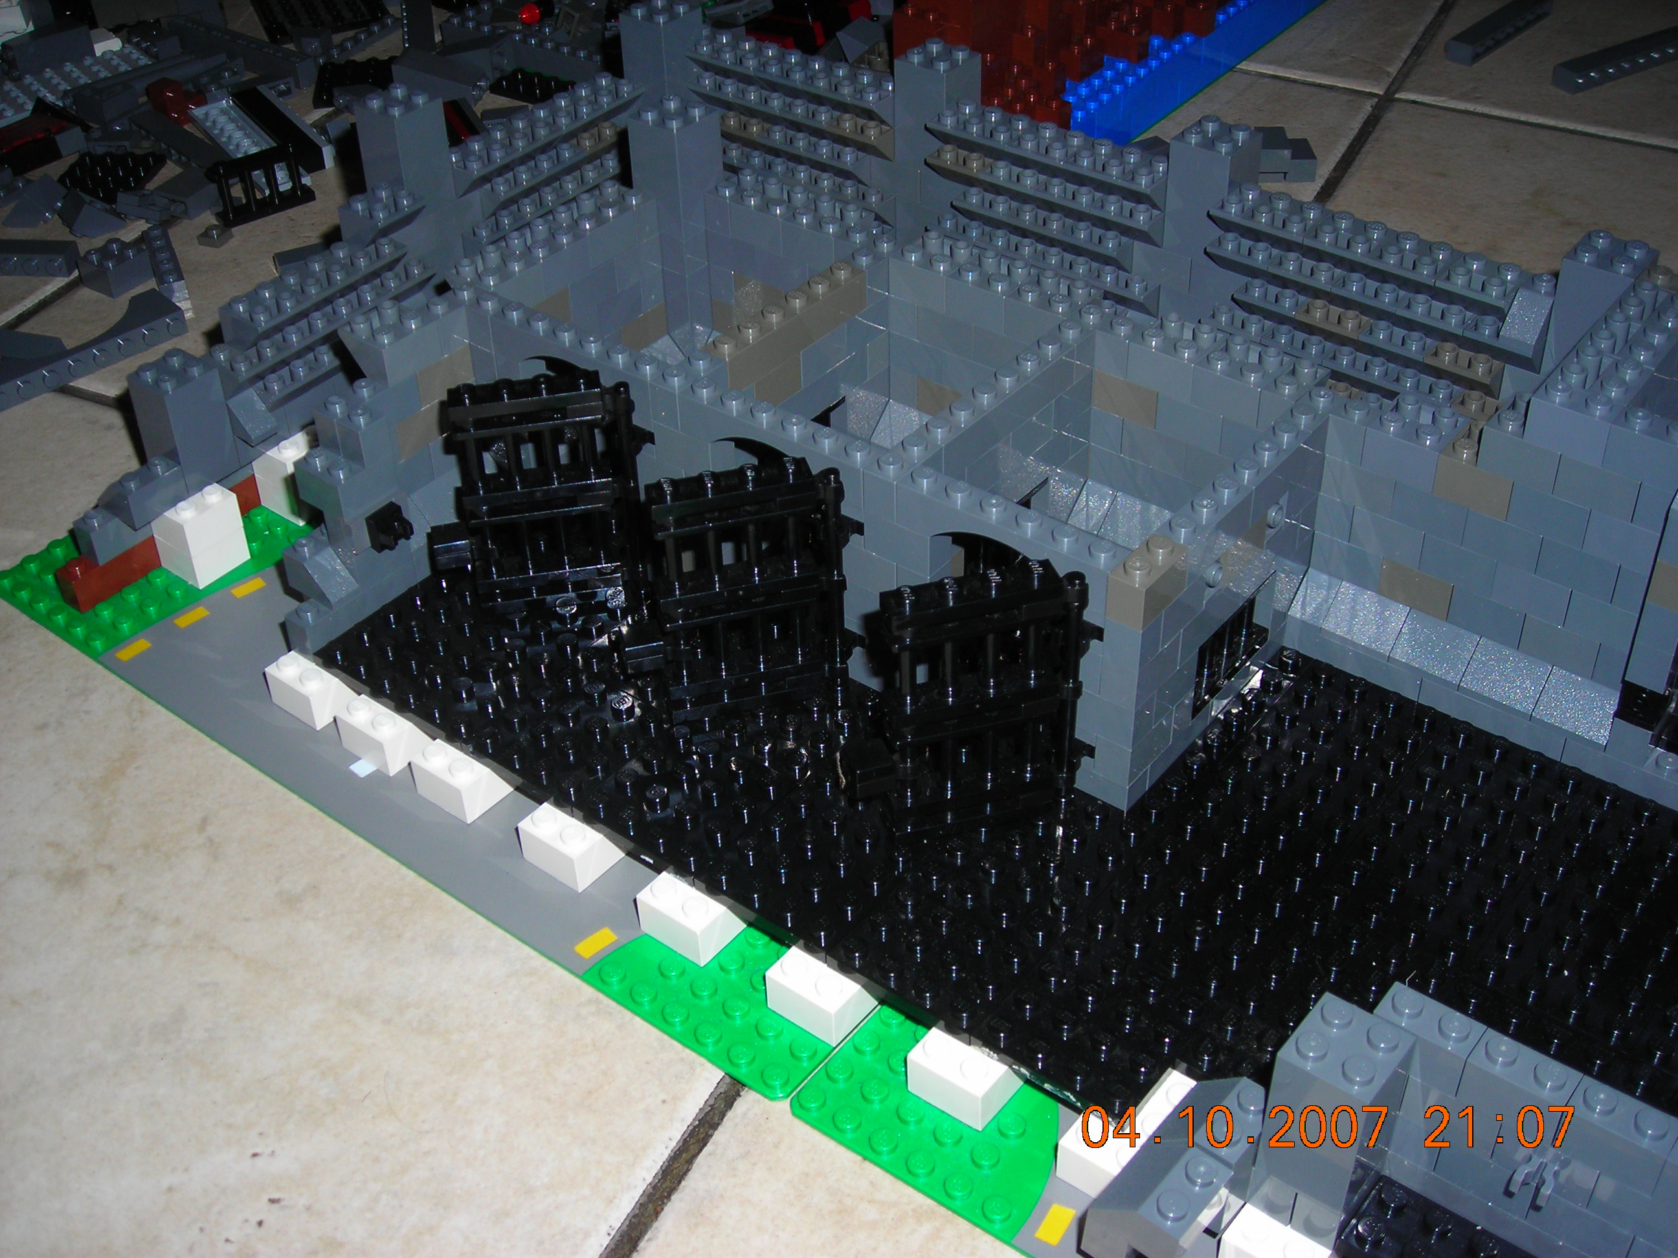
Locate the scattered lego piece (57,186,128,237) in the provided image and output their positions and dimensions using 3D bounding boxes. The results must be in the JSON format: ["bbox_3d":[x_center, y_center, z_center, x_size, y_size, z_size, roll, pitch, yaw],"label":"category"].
[{"bbox_3d":[-0.245,-0.134,0.651,0.016,0.011,0.016,19,16,-49],"label":"scattered lego piece"}]

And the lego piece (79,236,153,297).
[{"bbox_3d":[-0.222,-0.111,0.611,0.016,0.011,0.016,23,45,28],"label":"lego piece"}]

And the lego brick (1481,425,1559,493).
[{"bbox_3d":[0.133,-0.034,0.383,0.016,0.010,0.008,25,46,30],"label":"lego brick"}]

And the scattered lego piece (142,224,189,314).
[{"bbox_3d":[-0.208,-0.113,0.613,0.008,0.009,0.041,-16,41,-18],"label":"scattered lego piece"}]

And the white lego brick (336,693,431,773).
[{"bbox_3d":[-0.096,0.020,0.426,0.016,0.011,0.016,25,46,29],"label":"white lego brick"}]

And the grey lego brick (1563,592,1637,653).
[{"bbox_3d":[0.152,-0.003,0.390,0.016,0.010,0.008,25,46,30],"label":"grey lego brick"}]

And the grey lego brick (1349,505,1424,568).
[{"bbox_3d":[0.115,-0.021,0.411,0.016,0.010,0.008,25,46,30],"label":"grey lego brick"}]

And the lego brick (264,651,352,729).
[{"bbox_3d":[-0.115,0.011,0.440,0.016,0.011,0.016,25,46,30],"label":"lego brick"}]

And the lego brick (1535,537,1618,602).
[{"bbox_3d":[0.143,-0.013,0.381,0.016,0.010,0.008,25,47,30],"label":"lego brick"}]

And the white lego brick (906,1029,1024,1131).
[{"bbox_3d":[0.023,0.076,0.351,0.016,0.011,0.016,25,46,29],"label":"white lego brick"}]

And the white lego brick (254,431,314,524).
[{"bbox_3d":[-0.135,-0.040,0.495,0.016,0.020,0.016,25,47,30],"label":"white lego brick"}]

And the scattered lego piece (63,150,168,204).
[{"bbox_3d":[-0.242,-0.149,0.657,0.032,0.005,0.032,4,39,7],"label":"scattered lego piece"}]

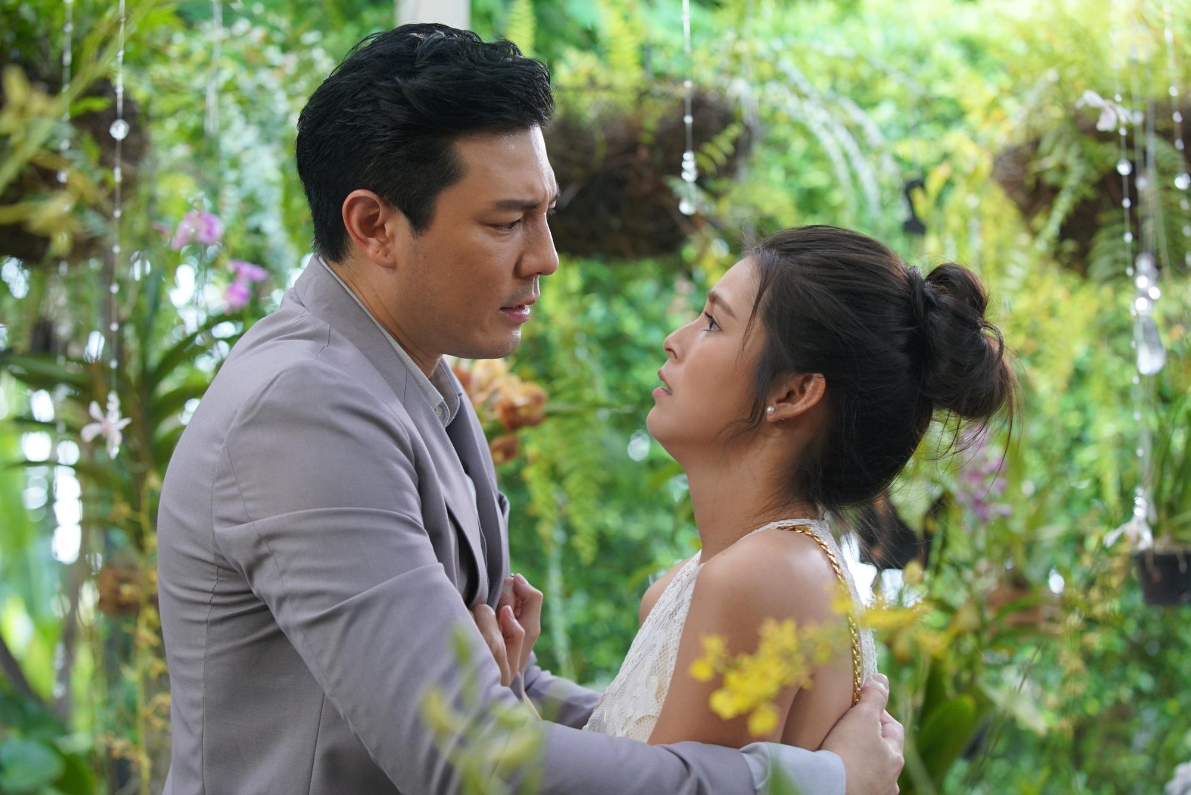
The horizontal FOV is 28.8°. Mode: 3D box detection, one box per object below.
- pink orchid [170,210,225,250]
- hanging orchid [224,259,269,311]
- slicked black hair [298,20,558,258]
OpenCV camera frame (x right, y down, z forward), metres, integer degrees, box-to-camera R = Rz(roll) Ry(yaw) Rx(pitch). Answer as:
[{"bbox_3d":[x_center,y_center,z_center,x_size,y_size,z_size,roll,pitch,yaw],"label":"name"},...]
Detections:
[{"bbox_3d":[-0.515,-0.217,3.000,0.068,0.053,0.050,1,-8,-14],"label":"pink orchid"},{"bbox_3d":[-0.453,-0.146,3.000,0.058,0.066,0.052,2,-8,-18],"label":"hanging orchid"},{"bbox_3d":[-0.136,-0.203,1.850,0.208,0.190,0.178,6,-6,12],"label":"slicked black hair"}]

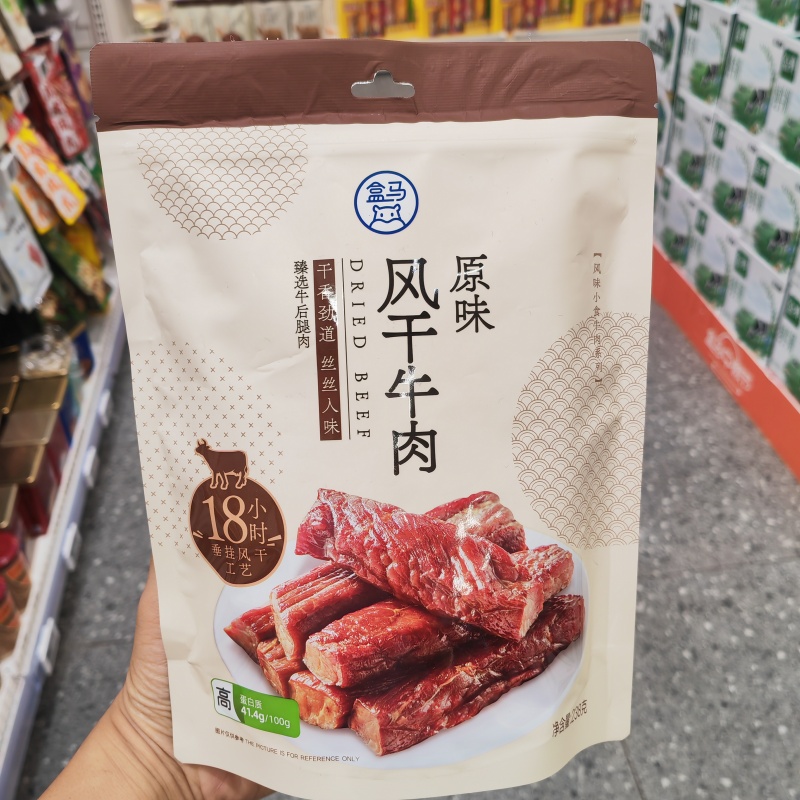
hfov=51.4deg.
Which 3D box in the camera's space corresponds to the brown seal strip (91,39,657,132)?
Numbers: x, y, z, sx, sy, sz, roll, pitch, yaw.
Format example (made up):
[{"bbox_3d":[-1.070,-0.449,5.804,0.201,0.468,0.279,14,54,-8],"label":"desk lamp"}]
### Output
[{"bbox_3d":[-0.009,-0.116,0.306,0.206,0.031,0.007,-1,12,-2],"label":"brown seal strip"}]

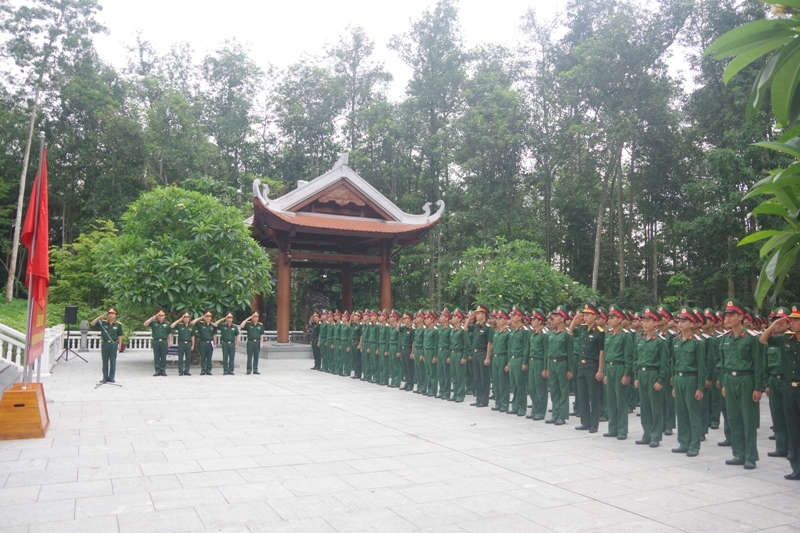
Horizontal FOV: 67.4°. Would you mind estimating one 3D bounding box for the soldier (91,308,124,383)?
[{"bbox_3d":[-6.949,1.882,14.250,0.740,1.740,0.420,3,-6,-28],"label":"soldier"}]

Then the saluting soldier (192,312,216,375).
[{"bbox_3d":[-5.345,2.105,16.400,0.680,1.730,0.420,3,-6,-28],"label":"saluting soldier"}]

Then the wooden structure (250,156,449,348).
[{"bbox_3d":[-3.643,-0.394,27.303,8.000,8.350,8.000,3,-6,-27],"label":"wooden structure"}]

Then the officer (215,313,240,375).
[{"bbox_3d":[-4.802,2.139,16.600,0.680,1.700,0.420,3,-6,-28],"label":"officer"}]

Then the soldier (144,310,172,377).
[{"bbox_3d":[-6.322,2.028,15.829,0.700,1.730,0.420,3,-6,-24],"label":"soldier"}]

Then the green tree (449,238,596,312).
[{"bbox_3d":[5.221,1.355,25.486,6.000,4.960,6.000,3,-6,-27],"label":"green tree"}]

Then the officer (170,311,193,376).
[{"bbox_3d":[-5.783,2.087,16.078,0.640,1.700,0.420,3,-6,-24],"label":"officer"}]

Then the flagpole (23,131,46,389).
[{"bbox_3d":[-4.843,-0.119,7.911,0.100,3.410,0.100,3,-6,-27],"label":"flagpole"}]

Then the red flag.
[{"bbox_3d":[-4.929,-0.540,8.100,0.360,2.100,0.320,4,-7,-37],"label":"red flag"}]

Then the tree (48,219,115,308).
[{"bbox_3d":[-16.899,0.286,32.098,4.600,5.670,4.600,3,-6,-27],"label":"tree"}]

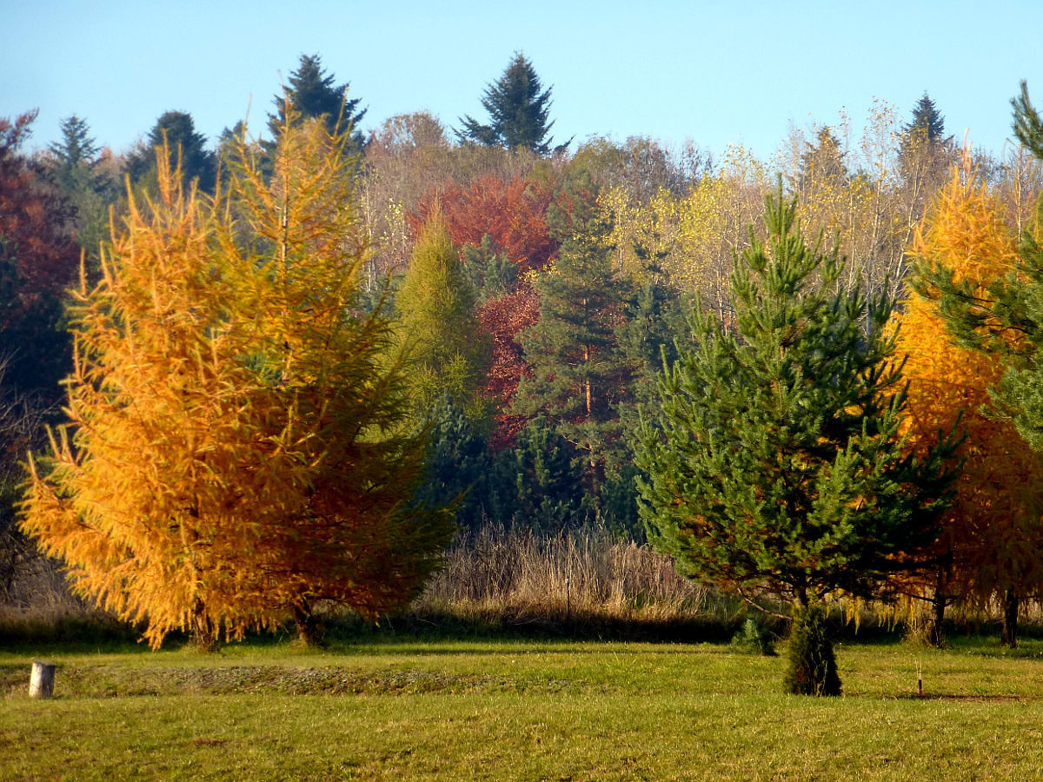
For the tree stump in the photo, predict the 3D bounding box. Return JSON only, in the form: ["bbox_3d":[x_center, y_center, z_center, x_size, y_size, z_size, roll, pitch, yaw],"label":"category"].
[{"bbox_3d":[-5.254,3.167,60.000,0.252,0.409,0.252,5,-2,0],"label":"tree stump"}]

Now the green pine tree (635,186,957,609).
[{"bbox_3d":[3.311,0.377,66.000,3.891,5.848,3.697,0,-2,0],"label":"green pine tree"}]

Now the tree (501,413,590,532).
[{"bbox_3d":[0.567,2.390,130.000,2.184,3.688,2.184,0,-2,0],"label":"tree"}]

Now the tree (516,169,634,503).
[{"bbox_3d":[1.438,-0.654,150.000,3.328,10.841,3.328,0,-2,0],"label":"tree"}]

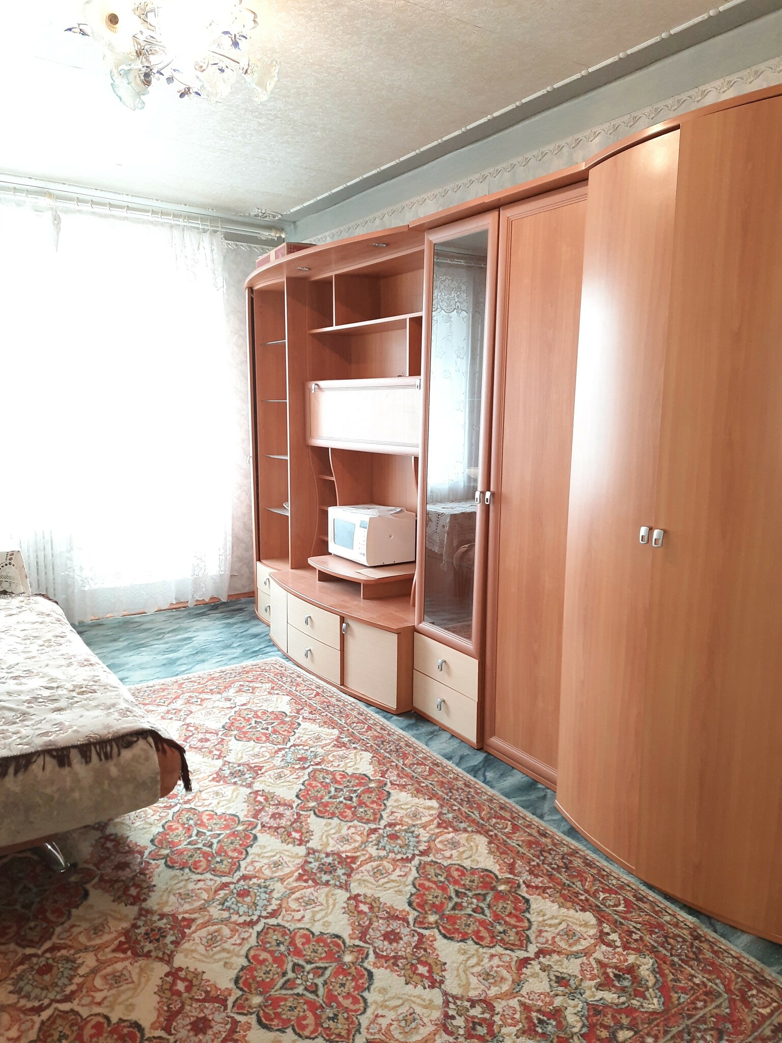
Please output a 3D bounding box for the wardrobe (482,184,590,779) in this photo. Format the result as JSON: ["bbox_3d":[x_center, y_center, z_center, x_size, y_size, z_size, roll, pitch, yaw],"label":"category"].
[{"bbox_3d":[0.706,-0.100,2.729,0.463,2.110,0.455,-5,11,-34],"label":"wardrobe"}]

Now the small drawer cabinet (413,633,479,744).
[{"bbox_3d":[0.419,0.695,3.256,0.449,0.359,0.456,-5,11,-34],"label":"small drawer cabinet"}]

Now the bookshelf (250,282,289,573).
[{"bbox_3d":[-0.608,-0.576,4.598,0.425,1.726,0.480,-5,11,-34],"label":"bookshelf"}]

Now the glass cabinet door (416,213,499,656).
[{"bbox_3d":[0.264,-0.323,2.973,0.052,1.723,0.459,-5,11,-34],"label":"glass cabinet door"}]

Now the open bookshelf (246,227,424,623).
[{"bbox_3d":[-0.267,-0.512,4.009,0.582,1.733,1.870,-5,11,-34],"label":"open bookshelf"}]

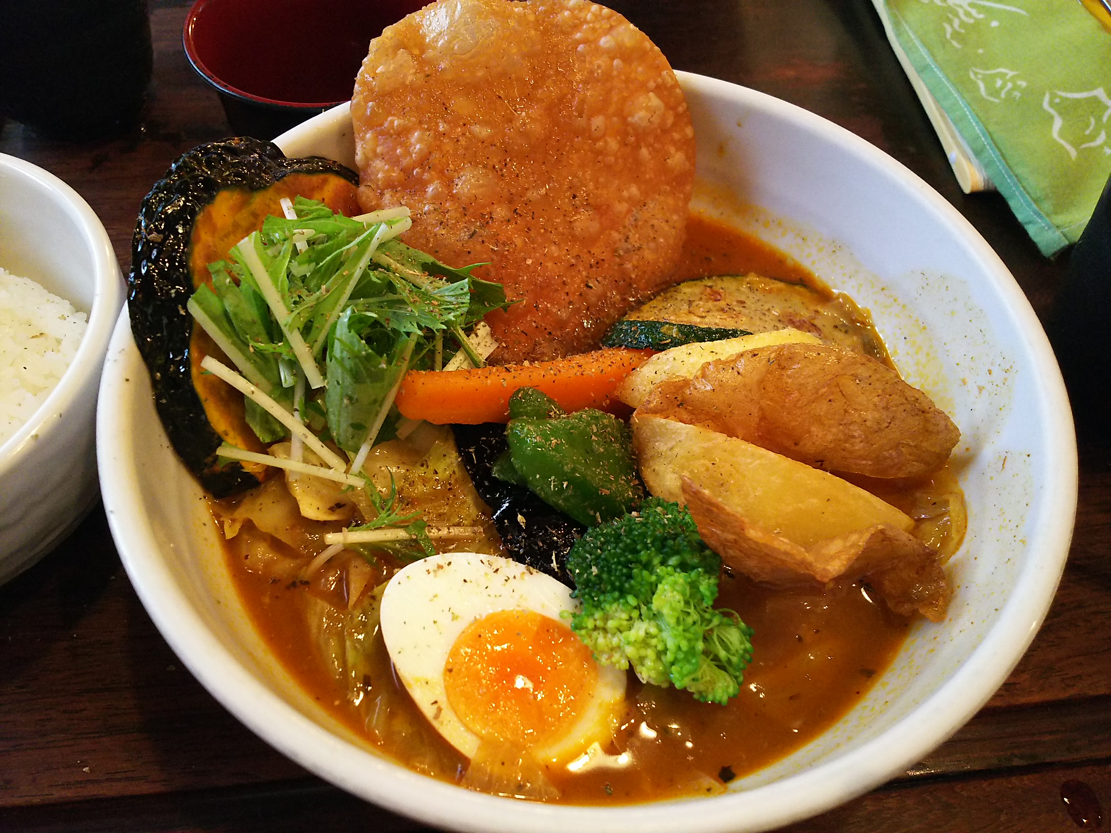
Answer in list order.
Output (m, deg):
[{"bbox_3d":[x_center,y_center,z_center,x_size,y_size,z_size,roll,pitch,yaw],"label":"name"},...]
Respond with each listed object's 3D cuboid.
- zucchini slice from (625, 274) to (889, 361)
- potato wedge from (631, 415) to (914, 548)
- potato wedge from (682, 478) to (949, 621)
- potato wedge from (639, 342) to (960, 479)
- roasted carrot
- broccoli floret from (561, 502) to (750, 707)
[{"bbox_3d":[0.055,-0.020,0.233,0.076,0.012,0.048,5,55,-5],"label":"zucchini slice"},{"bbox_3d":[0.053,0.017,0.202,0.071,0.023,0.027,16,56,-4],"label":"potato wedge"},{"bbox_3d":[0.059,0.031,0.193,0.061,0.022,0.025,20,57,5],"label":"potato wedge"},{"bbox_3d":[0.062,0.000,0.208,0.081,0.026,0.030,5,55,-6],"label":"potato wedge"},{"bbox_3d":[-0.006,-0.008,0.214,0.068,0.015,0.016,-5,56,-5],"label":"roasted carrot"},{"bbox_3d":[0.022,0.040,0.180,0.040,0.035,0.039,1,56,-1],"label":"broccoli floret"}]

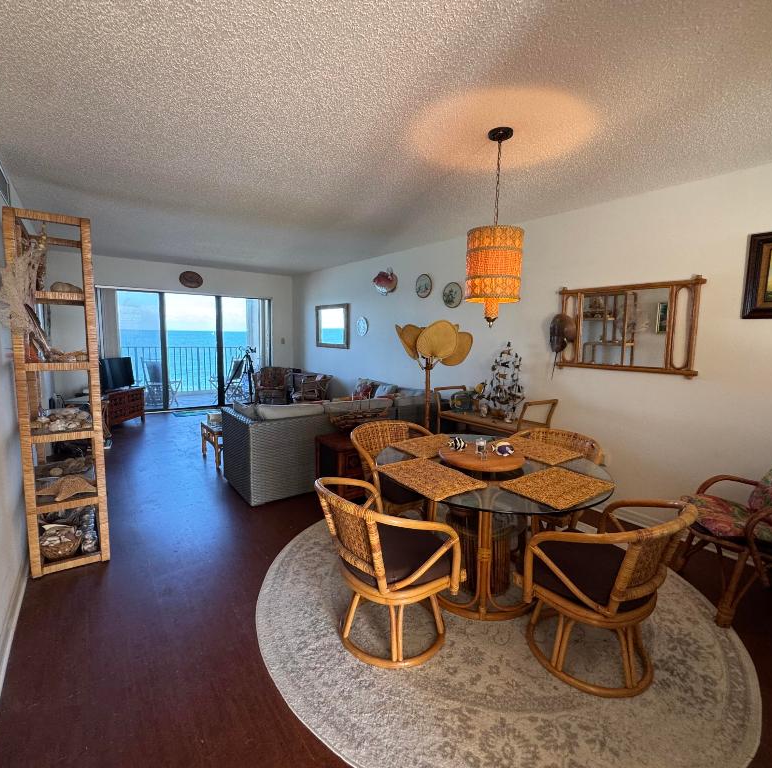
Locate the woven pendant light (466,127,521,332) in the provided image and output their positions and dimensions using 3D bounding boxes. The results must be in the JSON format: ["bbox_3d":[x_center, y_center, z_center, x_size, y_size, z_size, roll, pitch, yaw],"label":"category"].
[{"bbox_3d":[0.587,-0.810,2.225,0.295,1.000,0.295,-4,9,-36],"label":"woven pendant light"}]

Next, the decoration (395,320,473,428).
[{"bbox_3d":[0.455,0.172,3.985,0.675,1.541,0.604,2,7,6],"label":"decoration"}]

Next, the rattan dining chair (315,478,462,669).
[{"bbox_3d":[0.001,0.798,1.925,0.604,0.755,0.614,-4,8,-37],"label":"rattan dining chair"}]

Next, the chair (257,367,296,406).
[{"bbox_3d":[-1.754,0.145,6.631,0.660,0.820,0.680,0,7,-12],"label":"chair"}]

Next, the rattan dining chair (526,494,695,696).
[{"bbox_3d":[0.930,0.836,1.811,0.580,0.730,0.590,-3,8,-33],"label":"rattan dining chair"}]

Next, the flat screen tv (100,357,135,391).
[{"bbox_3d":[-3.592,-0.108,5.484,0.120,0.450,0.700,2,7,5],"label":"flat screen tv"}]

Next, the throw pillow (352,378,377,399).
[{"bbox_3d":[-0.272,0.171,5.392,0.141,0.393,0.393,16,-5,-43],"label":"throw pillow"}]

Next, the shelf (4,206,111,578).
[{"bbox_3d":[-2.039,0.047,2.620,0.358,1.984,0.826,-3,8,-36],"label":"shelf"}]

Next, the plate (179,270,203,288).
[{"bbox_3d":[-3.324,-1.776,7.065,0.375,0.280,0.040,-3,8,-36],"label":"plate"}]

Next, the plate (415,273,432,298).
[{"bbox_3d":[0.465,-1.176,4.982,0.025,0.287,0.287,-3,8,-36],"label":"plate"}]

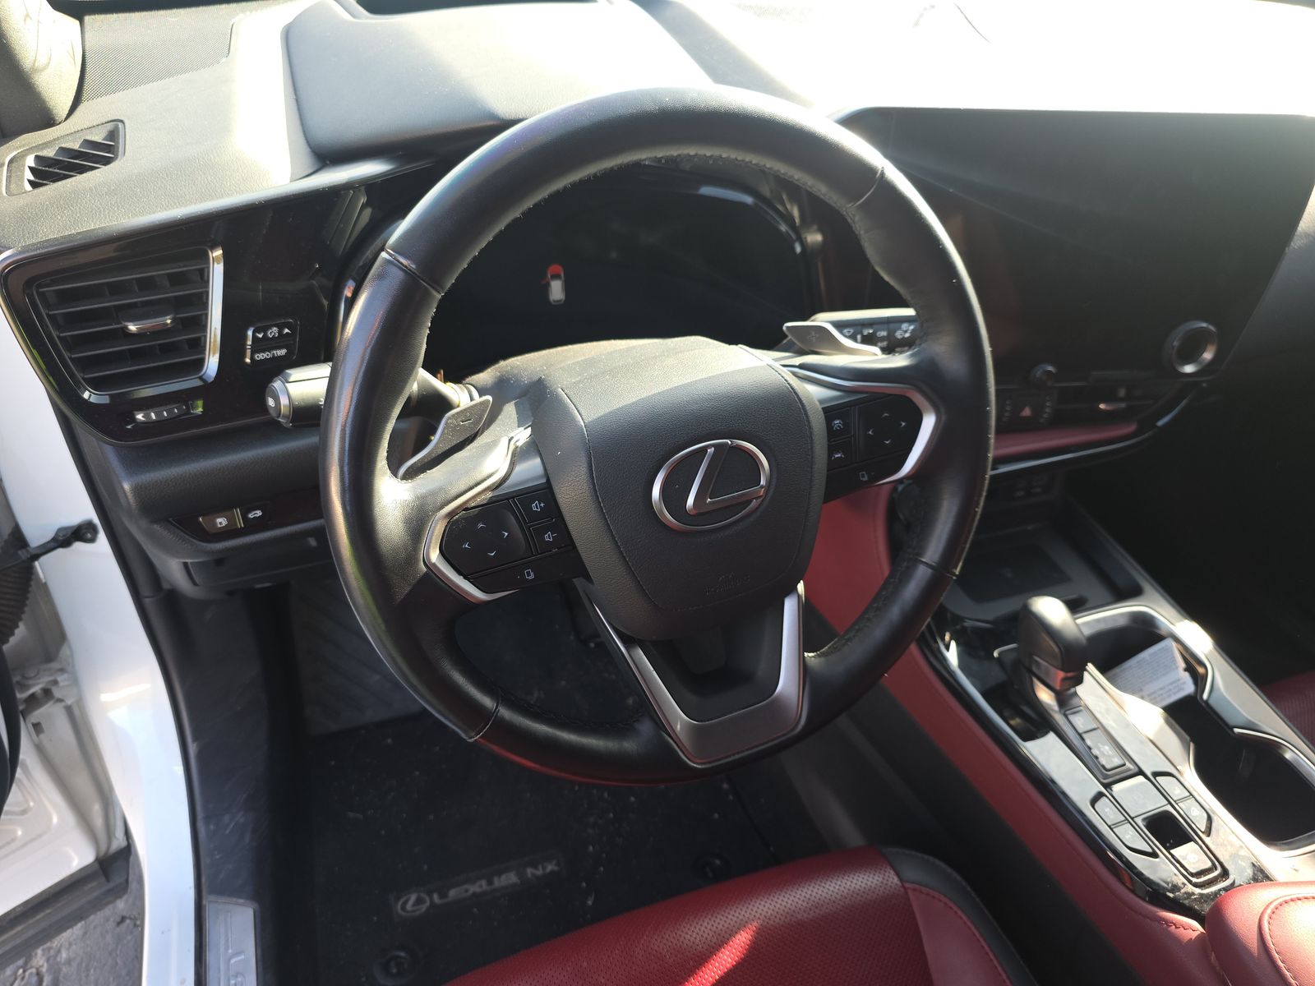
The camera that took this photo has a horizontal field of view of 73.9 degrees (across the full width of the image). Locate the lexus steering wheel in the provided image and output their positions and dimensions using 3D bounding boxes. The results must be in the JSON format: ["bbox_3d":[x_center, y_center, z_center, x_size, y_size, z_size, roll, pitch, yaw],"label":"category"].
[{"bbox_3d":[0.010,-0.021,0.489,0.370,0.370,0.105,-16,19,-15],"label":"lexus steering wheel"}]

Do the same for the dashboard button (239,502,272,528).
[{"bbox_3d":[-0.276,0.015,0.600,0.020,0.016,0.008,-13,33,-16],"label":"dashboard button"}]

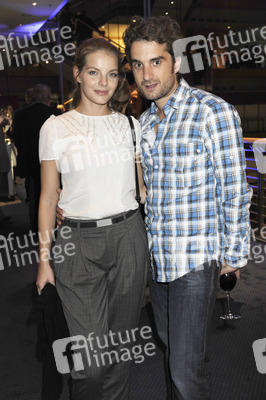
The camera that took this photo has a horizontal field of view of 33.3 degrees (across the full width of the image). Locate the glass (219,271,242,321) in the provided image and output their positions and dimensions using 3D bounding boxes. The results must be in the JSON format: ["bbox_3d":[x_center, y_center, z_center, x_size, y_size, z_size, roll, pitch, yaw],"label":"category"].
[{"bbox_3d":[0.353,0.344,1.630,0.075,0.185,0.075,-3,-2,0],"label":"glass"}]

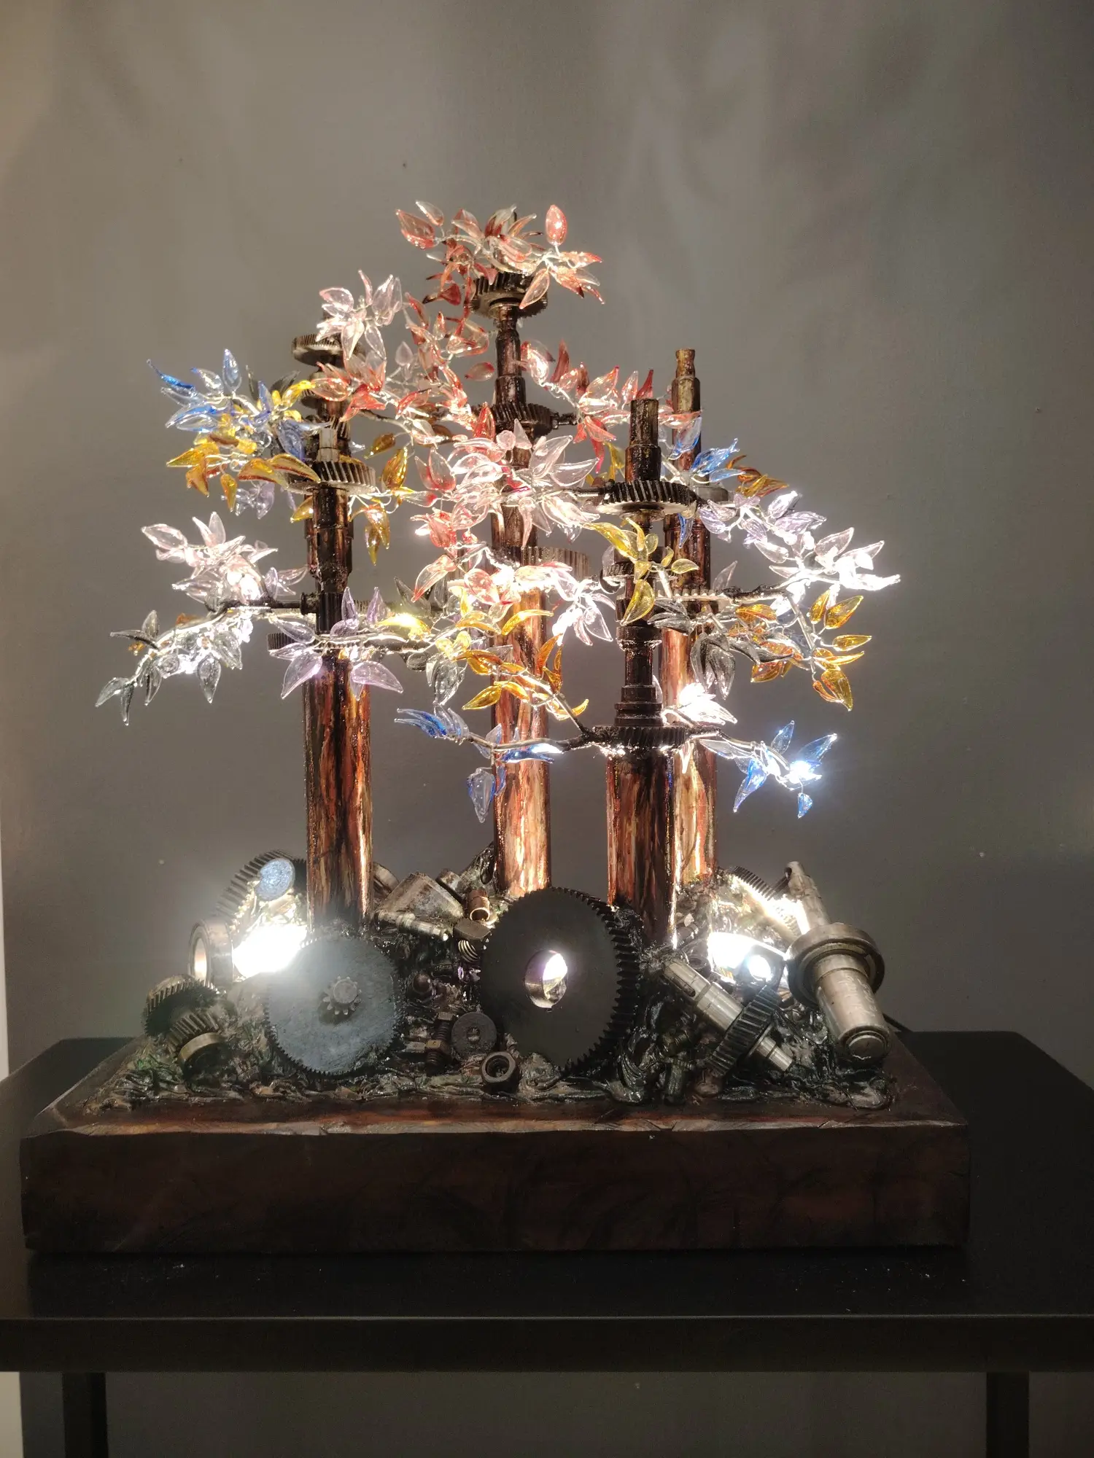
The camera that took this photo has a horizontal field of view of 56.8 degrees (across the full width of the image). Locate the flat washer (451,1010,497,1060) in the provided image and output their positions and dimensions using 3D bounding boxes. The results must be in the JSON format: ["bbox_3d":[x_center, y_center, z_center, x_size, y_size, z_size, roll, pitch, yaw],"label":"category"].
[{"bbox_3d":[-0.059,0.252,0.830,0.038,0.038,0.012,-1,2,-3],"label":"flat washer"}]

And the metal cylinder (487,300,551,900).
[{"bbox_3d":[-0.030,-0.126,1.000,0.057,0.600,0.057,-1,2,0],"label":"metal cylinder"}]

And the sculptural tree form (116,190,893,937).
[{"bbox_3d":[-0.034,-0.166,0.930,0.710,0.700,0.330,-1,2,0],"label":"sculptural tree form"}]

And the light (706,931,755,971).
[{"bbox_3d":[0.160,0.193,0.880,0.042,0.035,0.030,0,2,3],"label":"light"}]

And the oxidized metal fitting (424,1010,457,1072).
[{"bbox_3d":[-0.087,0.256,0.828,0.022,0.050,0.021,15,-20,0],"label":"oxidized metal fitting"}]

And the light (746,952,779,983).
[{"bbox_3d":[0.184,0.204,0.867,0.027,0.026,0.016,0,2,6],"label":"light"}]

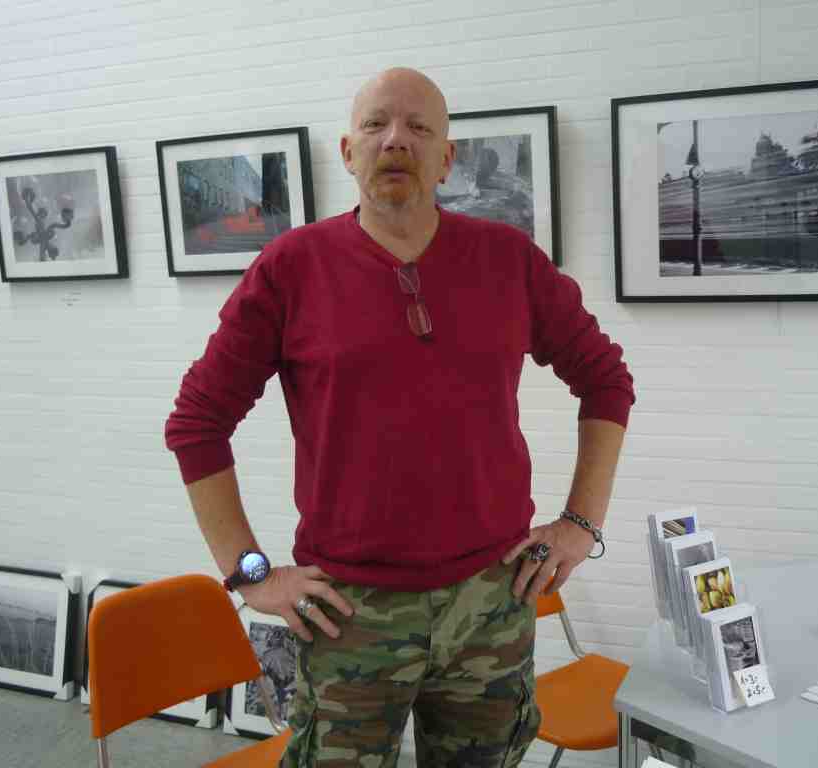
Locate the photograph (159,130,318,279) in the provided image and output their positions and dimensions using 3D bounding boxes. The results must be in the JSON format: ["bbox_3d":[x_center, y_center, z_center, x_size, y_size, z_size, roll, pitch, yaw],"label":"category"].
[{"bbox_3d":[-0.544,-0.562,3.074,0.535,0.432,0.030,1,10,22],"label":"photograph"}]

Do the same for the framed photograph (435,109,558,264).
[{"bbox_3d":[0.161,-0.547,2.785,0.535,0.432,0.030,1,10,22],"label":"framed photograph"}]

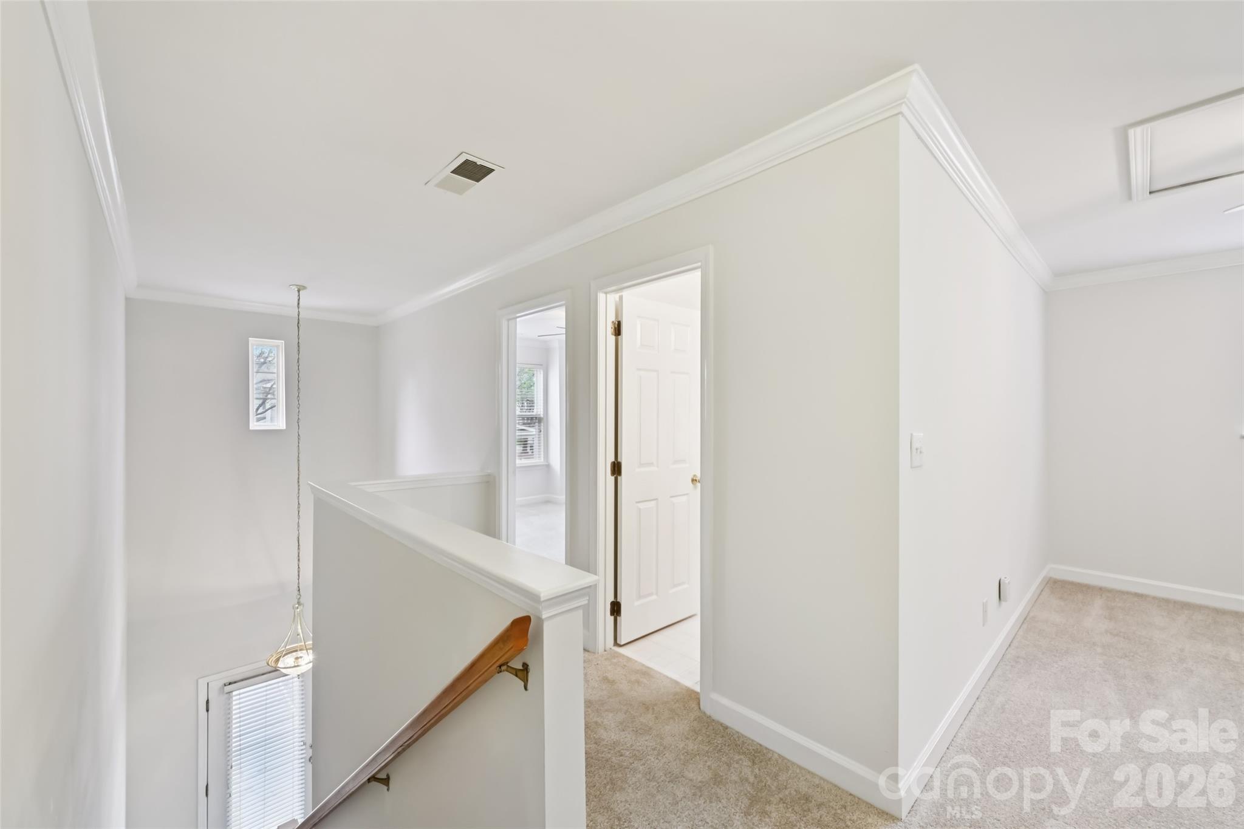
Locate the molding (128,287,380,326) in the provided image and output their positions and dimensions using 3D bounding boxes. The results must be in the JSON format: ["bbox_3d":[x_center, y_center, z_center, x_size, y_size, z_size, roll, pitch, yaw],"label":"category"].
[{"bbox_3d":[-3.414,-1.025,4.688,1.949,0.095,0.080,0,0,-43],"label":"molding"}]

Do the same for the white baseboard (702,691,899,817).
[{"bbox_3d":[0.666,1.287,1.869,0.016,0.112,0.762,0,0,-44],"label":"white baseboard"}]

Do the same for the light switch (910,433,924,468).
[{"bbox_3d":[1.057,0.128,1.728,0.120,0.118,0.014,0,0,-43],"label":"light switch"}]

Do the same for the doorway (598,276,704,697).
[{"bbox_3d":[0.157,0.330,2.480,0.130,2.030,0.715,0,0,-44],"label":"doorway"}]

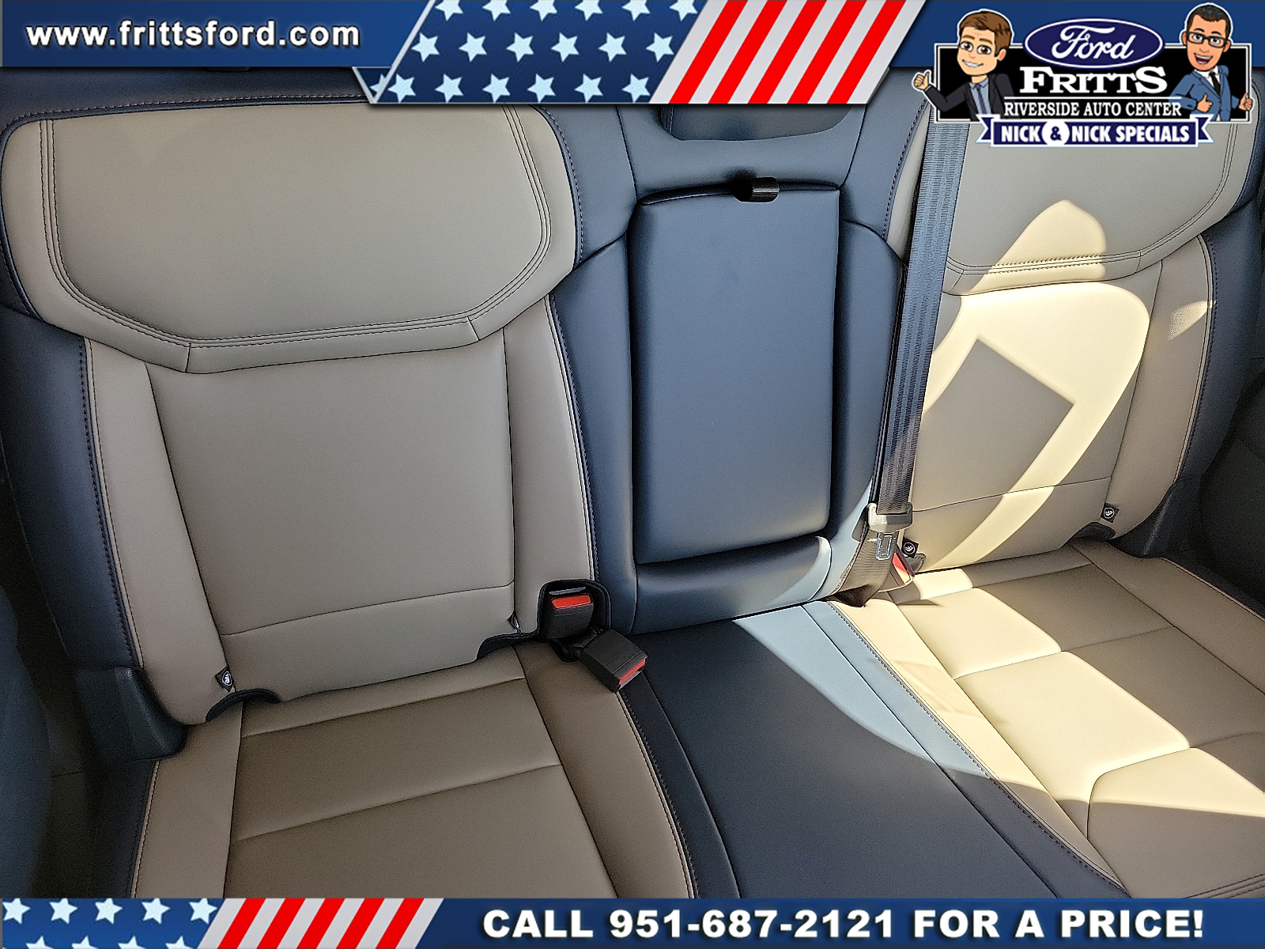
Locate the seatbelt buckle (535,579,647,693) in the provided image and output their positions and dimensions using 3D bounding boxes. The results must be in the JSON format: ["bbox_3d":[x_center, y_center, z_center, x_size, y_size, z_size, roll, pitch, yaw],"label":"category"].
[{"bbox_3d":[-0.044,0.166,0.968,0.092,0.070,0.115,-14,44,-22],"label":"seatbelt buckle"}]

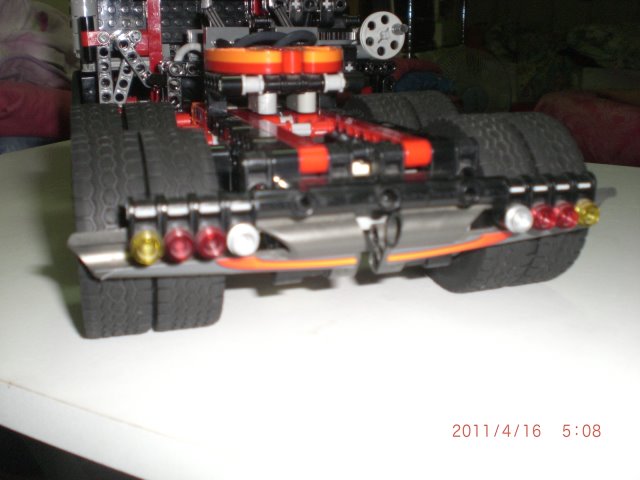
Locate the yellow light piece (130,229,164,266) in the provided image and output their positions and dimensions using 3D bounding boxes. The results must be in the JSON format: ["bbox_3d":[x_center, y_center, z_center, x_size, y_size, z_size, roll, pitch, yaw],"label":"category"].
[{"bbox_3d":[-0.042,0.002,0.172,0.008,0.008,0.005,-6,11,-16],"label":"yellow light piece"}]

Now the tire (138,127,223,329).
[{"bbox_3d":[-0.045,-0.004,0.226,0.019,0.062,0.062,-6,19,-16],"label":"tire"}]

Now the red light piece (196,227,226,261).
[{"bbox_3d":[-0.027,0.001,0.177,0.008,0.008,0.005,-6,11,-16],"label":"red light piece"}]

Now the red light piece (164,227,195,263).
[{"bbox_3d":[-0.035,0.001,0.174,0.008,0.008,0.005,-6,11,-16],"label":"red light piece"}]

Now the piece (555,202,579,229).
[{"bbox_3d":[0.073,-0.007,0.206,0.008,0.008,0.005,-6,11,-16],"label":"piece"}]

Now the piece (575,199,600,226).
[{"bbox_3d":[0.080,-0.008,0.209,0.008,0.008,0.005,-6,11,-16],"label":"piece"}]

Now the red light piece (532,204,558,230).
[{"bbox_3d":[0.065,-0.007,0.204,0.008,0.008,0.005,-6,11,-16],"label":"red light piece"}]

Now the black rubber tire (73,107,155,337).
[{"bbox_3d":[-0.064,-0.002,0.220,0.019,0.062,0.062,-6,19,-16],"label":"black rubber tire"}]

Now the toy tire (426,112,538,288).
[{"bbox_3d":[0.053,-0.013,0.254,0.019,0.062,0.062,-6,19,-16],"label":"toy tire"}]

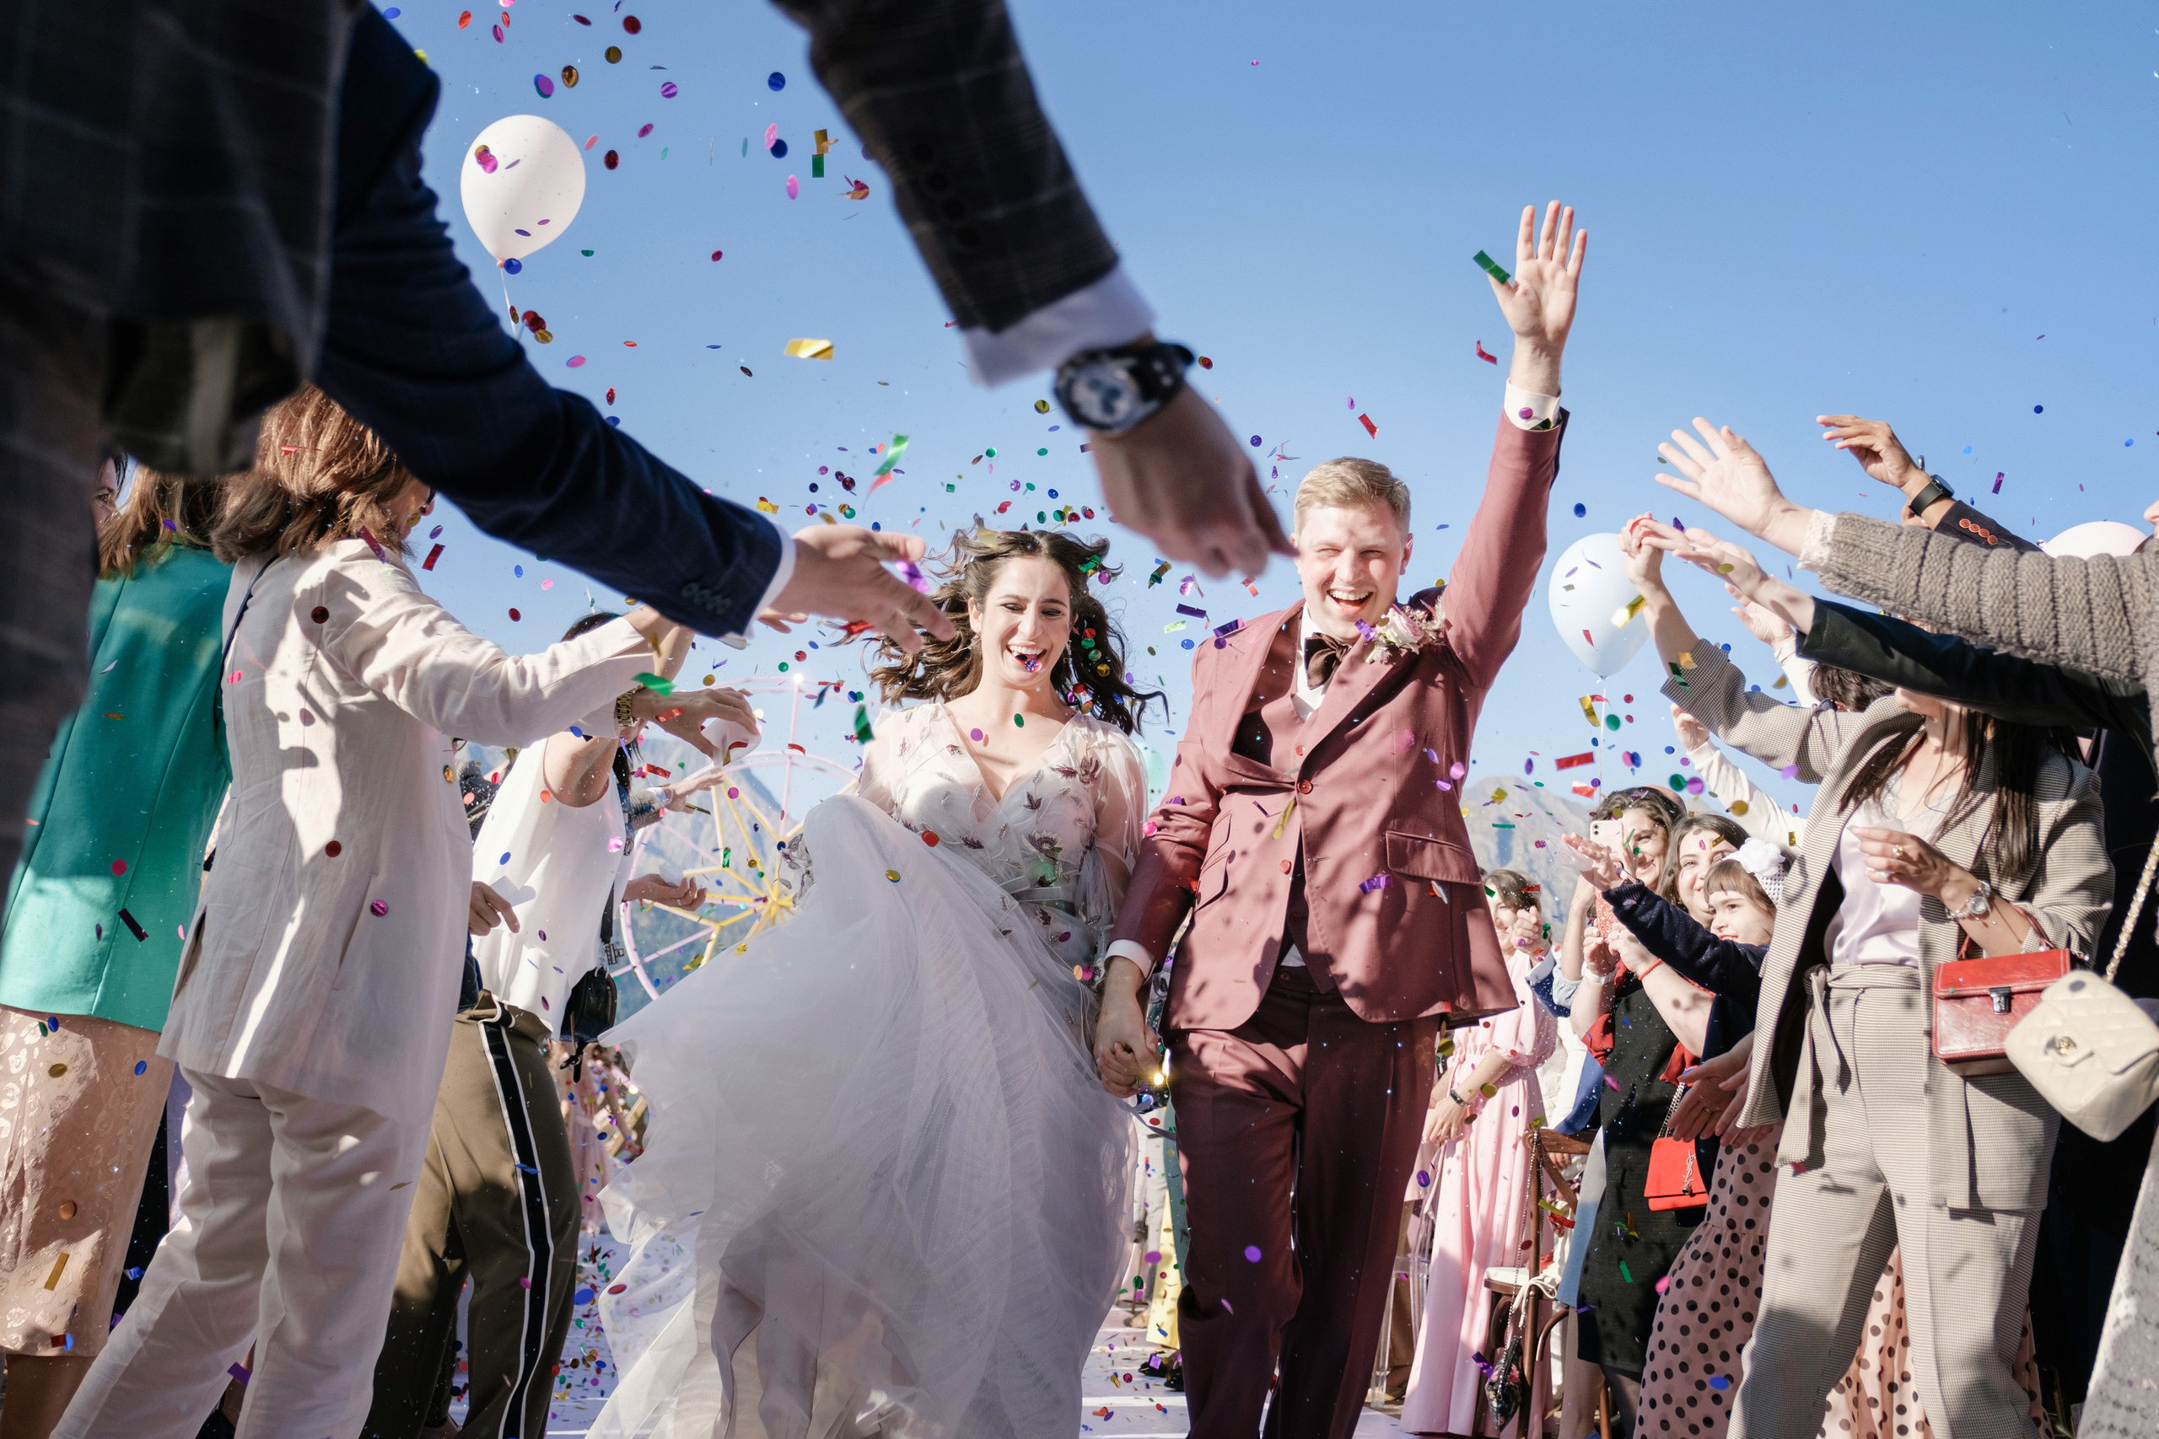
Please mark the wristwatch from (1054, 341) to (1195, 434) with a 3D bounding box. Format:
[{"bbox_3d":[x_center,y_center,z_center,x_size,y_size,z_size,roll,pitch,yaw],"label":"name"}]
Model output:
[{"bbox_3d":[0.026,-0.183,1.290,0.065,0.045,0.052,-33,0,30],"label":"wristwatch"}]

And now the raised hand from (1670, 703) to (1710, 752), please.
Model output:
[{"bbox_3d":[1.337,0.017,5.100,0.085,0.125,0.080,-20,8,39],"label":"raised hand"}]

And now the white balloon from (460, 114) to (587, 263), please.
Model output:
[{"bbox_3d":[-1.117,-1.067,4.700,0.250,0.300,0.250,10,-9,0],"label":"white balloon"}]

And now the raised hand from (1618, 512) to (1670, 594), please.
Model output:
[{"bbox_3d":[0.843,-0.251,3.500,0.075,0.120,0.085,-10,-9,21],"label":"raised hand"}]

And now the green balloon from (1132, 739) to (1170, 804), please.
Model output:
[{"bbox_3d":[0.232,0.235,9.600,0.245,0.295,0.245,0,-9,0],"label":"green balloon"}]

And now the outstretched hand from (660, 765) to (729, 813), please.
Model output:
[{"bbox_3d":[-0.989,0.179,6.000,0.170,0.090,0.085,-13,-14,21],"label":"outstretched hand"}]

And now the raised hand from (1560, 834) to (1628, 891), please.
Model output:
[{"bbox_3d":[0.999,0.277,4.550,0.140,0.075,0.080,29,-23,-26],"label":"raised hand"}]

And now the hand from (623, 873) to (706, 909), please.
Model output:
[{"bbox_3d":[-0.742,0.307,4.200,0.155,0.060,0.080,2,-9,-15],"label":"hand"}]

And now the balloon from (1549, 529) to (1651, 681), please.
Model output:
[{"bbox_3d":[1.371,-0.301,6.150,0.270,0.383,0.270,0,-10,0],"label":"balloon"}]

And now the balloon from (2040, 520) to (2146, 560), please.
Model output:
[{"bbox_3d":[1.750,-0.186,4.000,0.250,0.300,0.250,0,-9,0],"label":"balloon"}]

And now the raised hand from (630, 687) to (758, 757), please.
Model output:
[{"bbox_3d":[-0.472,0.003,2.880,0.150,0.085,0.085,3,-9,-18],"label":"raised hand"}]

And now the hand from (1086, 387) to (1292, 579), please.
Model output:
[{"bbox_3d":[0.064,-0.138,1.350,0.085,0.090,0.125,11,-39,56],"label":"hand"}]

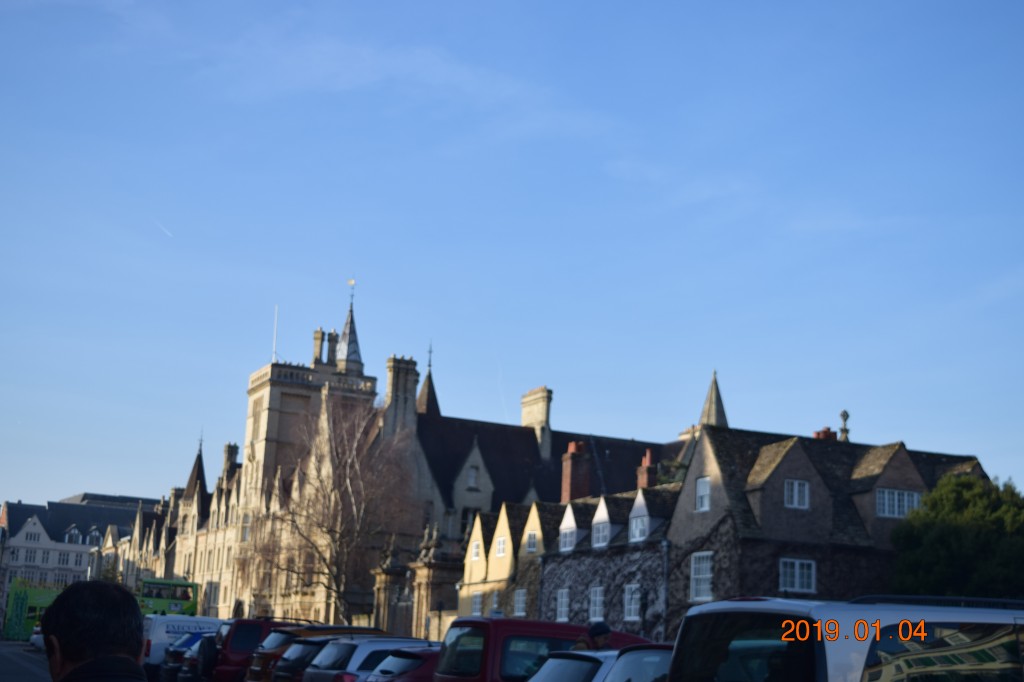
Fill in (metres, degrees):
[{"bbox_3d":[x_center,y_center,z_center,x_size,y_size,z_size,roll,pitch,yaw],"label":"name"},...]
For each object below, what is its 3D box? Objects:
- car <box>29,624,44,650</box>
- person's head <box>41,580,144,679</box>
[{"bbox_3d":[-23.810,15.926,77.500,4.200,1.450,1.780,10,-14,-31],"label":"car"},{"bbox_3d":[-0.814,0.582,2.820,0.180,0.235,0.215,8,-13,-25],"label":"person's head"}]

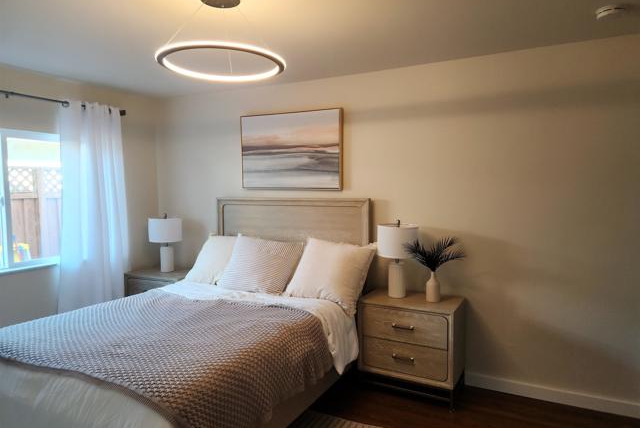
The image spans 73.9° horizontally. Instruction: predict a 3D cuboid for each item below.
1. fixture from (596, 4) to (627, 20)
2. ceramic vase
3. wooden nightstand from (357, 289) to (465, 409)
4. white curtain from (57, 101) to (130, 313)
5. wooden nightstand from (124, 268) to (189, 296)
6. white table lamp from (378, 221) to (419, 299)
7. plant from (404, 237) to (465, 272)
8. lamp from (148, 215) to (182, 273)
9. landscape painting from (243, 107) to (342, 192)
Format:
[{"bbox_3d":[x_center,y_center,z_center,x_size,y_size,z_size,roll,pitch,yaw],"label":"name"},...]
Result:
[{"bbox_3d":[1.538,-1.057,2.243,0.138,0.042,0.138,2,4,28],"label":"fixture"},{"bbox_3d":[0.833,0.533,3.126,0.099,0.222,0.099,2,4,28],"label":"ceramic vase"},{"bbox_3d":[0.694,0.976,3.216,0.700,0.673,0.395,2,4,28],"label":"wooden nightstand"},{"bbox_3d":[-2.075,0.123,3.921,0.110,2.250,0.700,2,4,28],"label":"white curtain"},{"bbox_3d":[-1.523,0.921,4.289,0.700,0.673,0.395,2,4,28],"label":"wooden nightstand"},{"bbox_3d":[0.590,0.342,3.247,0.305,0.587,0.305,2,4,28],"label":"white table lamp"},{"bbox_3d":[0.830,0.293,3.110,0.430,0.275,0.270,2,4,28],"label":"plant"},{"bbox_3d":[-1.546,0.291,4.283,0.305,0.585,0.305,2,4,28],"label":"lamp"},{"bbox_3d":[-0.274,-0.561,3.824,1.035,0.685,0.042,2,4,28],"label":"landscape painting"}]

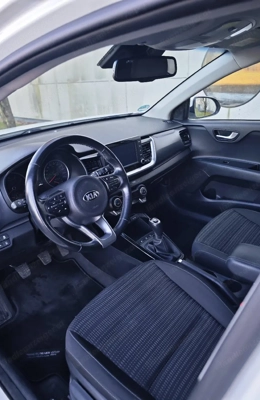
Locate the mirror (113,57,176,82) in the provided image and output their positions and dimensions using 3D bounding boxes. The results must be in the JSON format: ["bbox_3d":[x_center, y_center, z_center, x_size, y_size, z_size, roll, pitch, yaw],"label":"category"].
[{"bbox_3d":[0.053,-0.459,0.930,0.245,0.070,0.042,-16,32,-23],"label":"mirror"}]

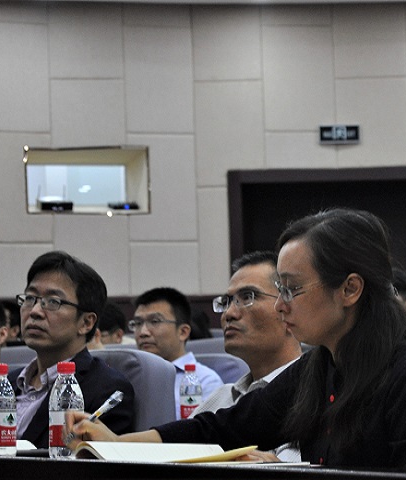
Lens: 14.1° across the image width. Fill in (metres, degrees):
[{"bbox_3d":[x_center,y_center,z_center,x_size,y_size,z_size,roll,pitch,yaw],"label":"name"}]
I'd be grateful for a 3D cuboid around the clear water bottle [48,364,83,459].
[{"bbox_3d":[-0.237,0.301,2.850,0.061,0.178,0.061,-2,-4,0],"label":"clear water bottle"}]

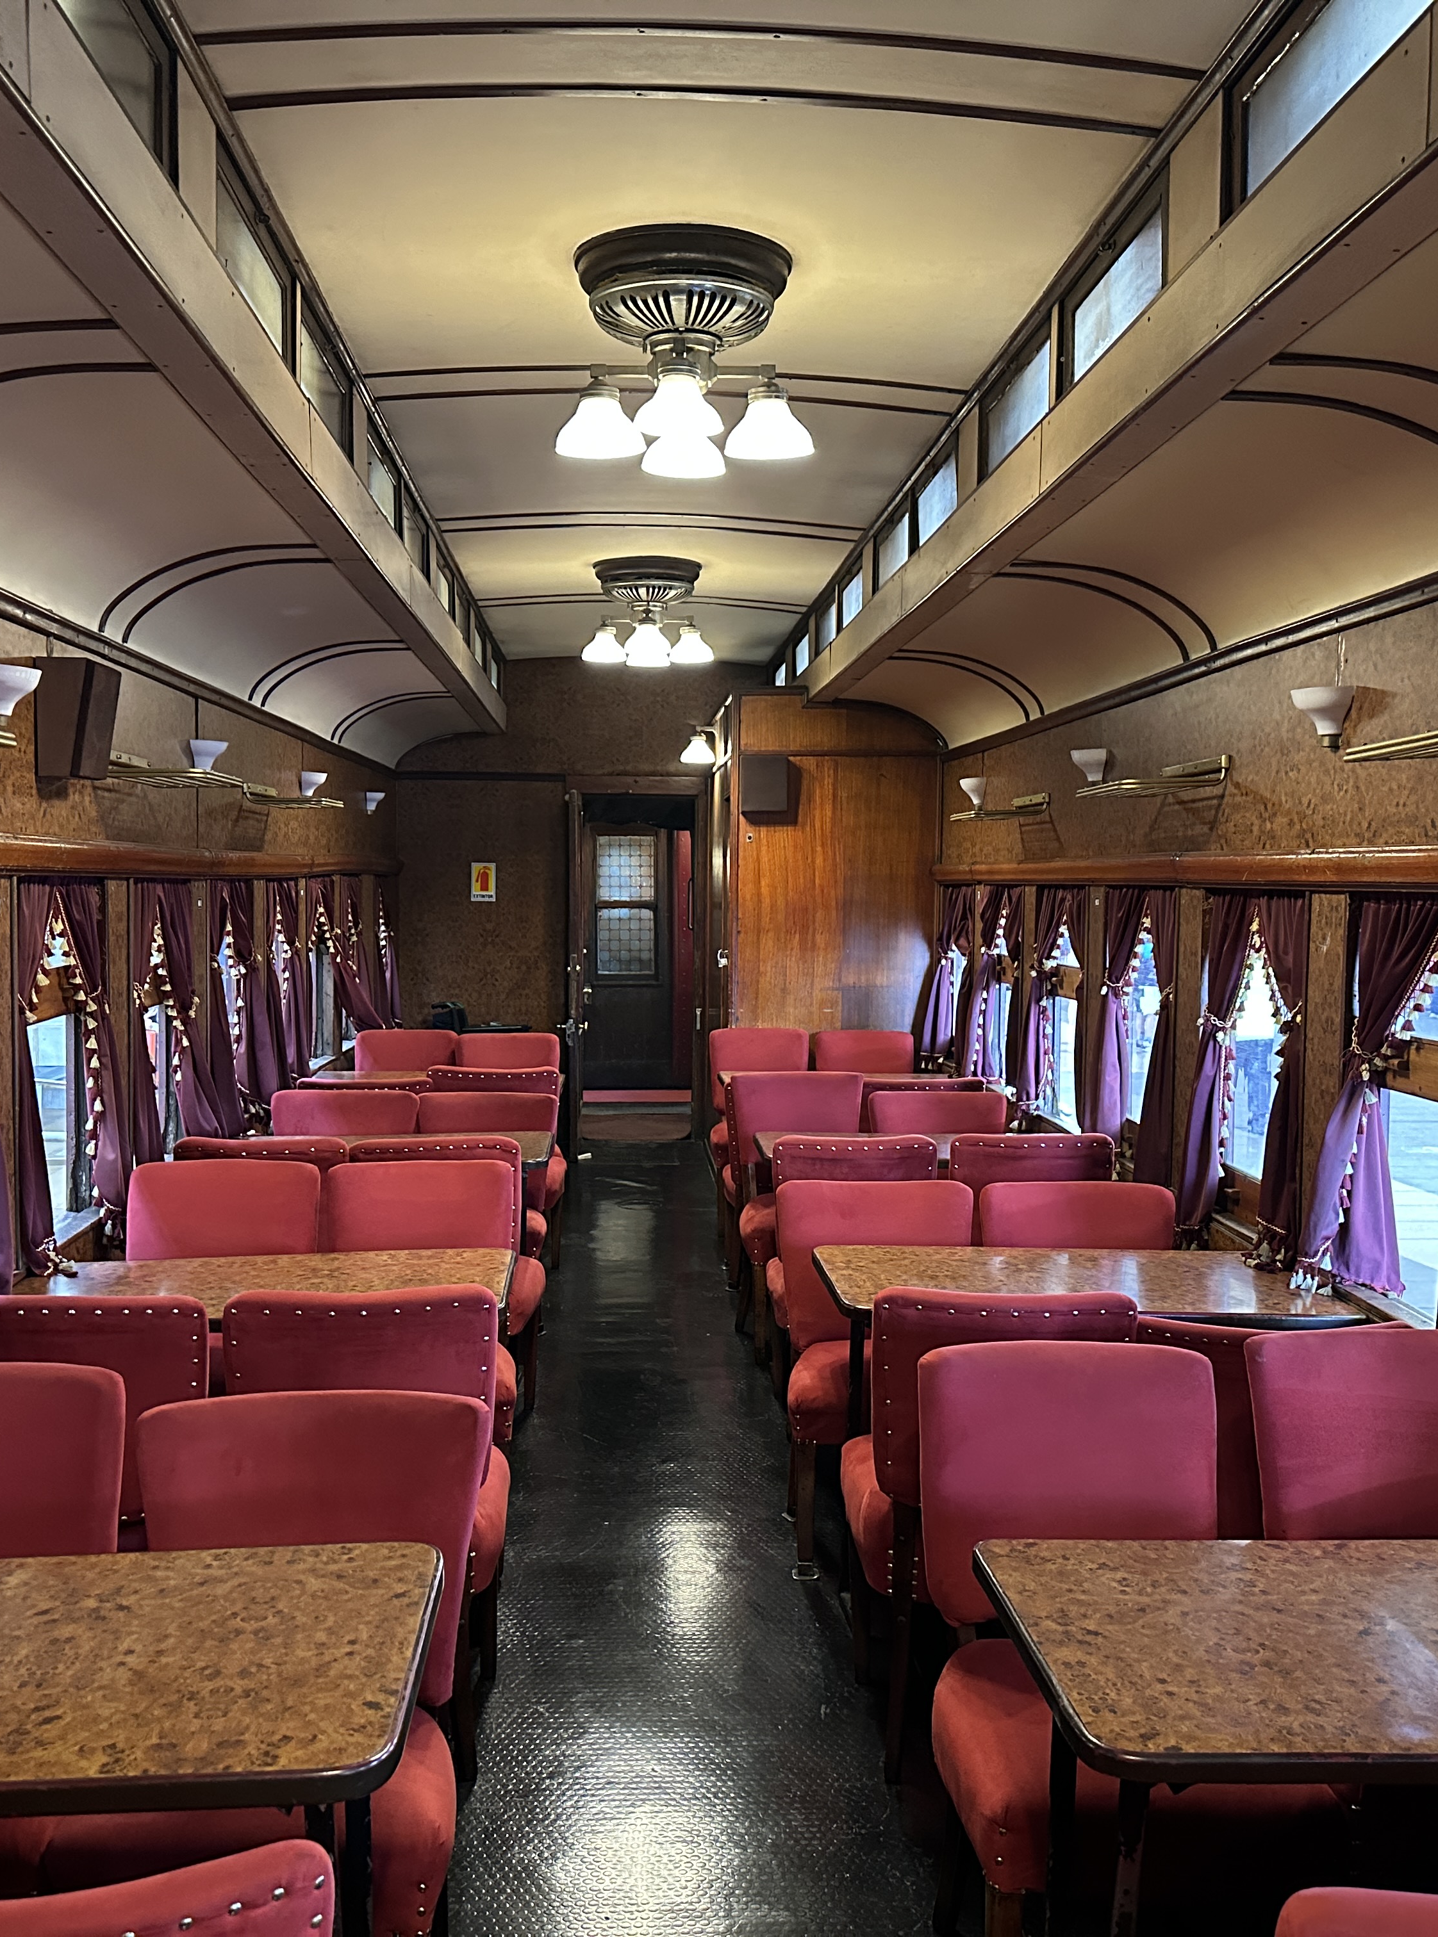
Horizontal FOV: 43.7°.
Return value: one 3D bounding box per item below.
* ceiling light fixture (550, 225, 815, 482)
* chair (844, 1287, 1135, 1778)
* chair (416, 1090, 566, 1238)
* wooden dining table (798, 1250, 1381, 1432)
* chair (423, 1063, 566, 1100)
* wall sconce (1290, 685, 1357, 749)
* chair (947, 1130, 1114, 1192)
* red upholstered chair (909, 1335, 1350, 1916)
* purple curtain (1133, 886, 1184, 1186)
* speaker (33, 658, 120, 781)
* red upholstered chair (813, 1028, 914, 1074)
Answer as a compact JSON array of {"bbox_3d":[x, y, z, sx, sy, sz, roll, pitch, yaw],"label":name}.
[{"bbox_3d":[-0.072,-1.260,3.688,0.550,0.396,0.550,0,3,-3],"label":"ceiling light fixture"},{"bbox_3d":[0.460,0.981,3.281,0.447,0.890,0.533,0,3,-3],"label":"chair"},{"bbox_3d":[-0.824,0.860,6.282,0.520,0.850,0.570,0,3,-3],"label":"chair"},{"bbox_3d":[0.751,1.039,3.876,1.025,0.760,0.610,0,3,-3],"label":"wooden dining table"},{"bbox_3d":[-0.878,0.803,7.114,0.520,0.875,0.560,0,3,-3],"label":"chair"},{"bbox_3d":[1.259,-0.528,3.783,0.135,0.132,0.132,0,3,-3],"label":"wall sconce"},{"bbox_3d":[0.885,0.914,5.451,0.486,0.880,0.530,0,3,-3],"label":"chair"},{"bbox_3d":[0.549,1.044,2.676,0.510,0.875,0.560,0,3,-3],"label":"red upholstered chair"},{"bbox_3d":[1.176,0.203,4.993,0.163,0.789,0.353,0,3,-3],"label":"purple curtain"},{"bbox_3d":[-1.417,-0.547,3.975,0.125,0.255,0.210,0,3,-3],"label":"speaker"},{"bbox_3d":[0.701,0.766,8.204,0.486,0.880,0.530,0,3,-3],"label":"red upholstered chair"}]

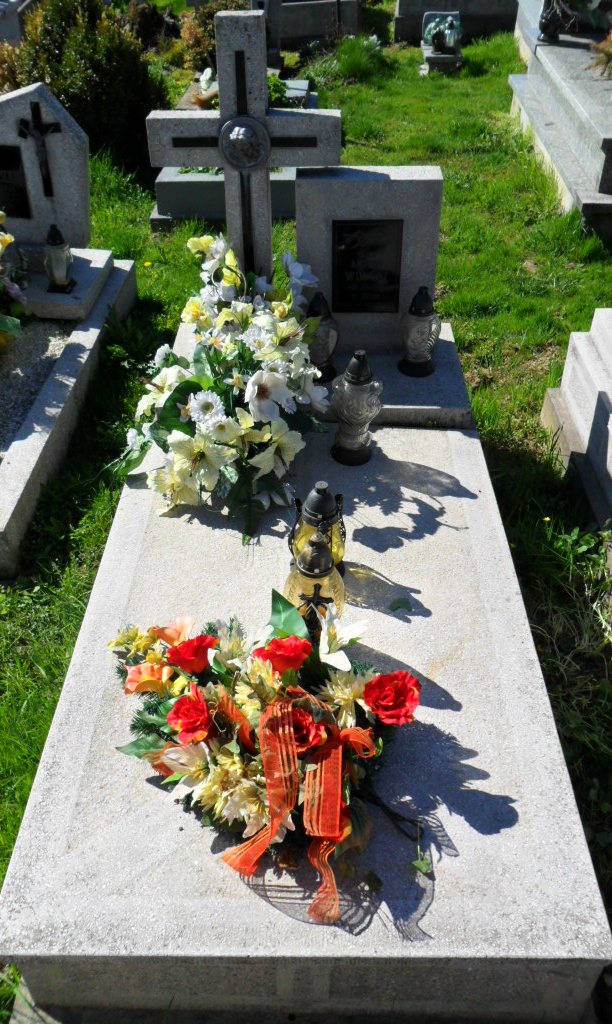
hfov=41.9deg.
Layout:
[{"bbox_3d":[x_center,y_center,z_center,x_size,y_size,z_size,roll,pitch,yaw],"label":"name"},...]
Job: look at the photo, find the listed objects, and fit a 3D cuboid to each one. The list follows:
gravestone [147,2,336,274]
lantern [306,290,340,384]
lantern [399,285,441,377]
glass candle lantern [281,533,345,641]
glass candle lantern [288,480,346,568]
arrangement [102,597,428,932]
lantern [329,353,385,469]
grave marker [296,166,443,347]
[{"bbox_3d":[-0.165,-0.905,2.285,0.518,0.892,0.073,0,40,1],"label":"gravestone"},{"bbox_3d":[0.040,-0.509,2.310,0.112,0.251,0.110,0,40,1],"label":"lantern"},{"bbox_3d":[0.334,-0.533,2.332,0.118,0.255,0.114,0,40,1],"label":"lantern"},{"bbox_3d":[0.018,0.160,1.592,0.122,0.284,0.119,0,40,1],"label":"glass candle lantern"},{"bbox_3d":[0.034,0.035,1.775,0.127,0.237,0.116,0,40,1],"label":"glass candle lantern"},{"bbox_3d":[-0.100,0.387,1.367,0.594,0.228,0.522,0,40,1],"label":"arrangement"},{"bbox_3d":[0.125,-0.276,2.086,0.136,0.312,0.119,0,40,1],"label":"lantern"},{"bbox_3d":[0.180,-0.746,2.386,0.409,0.512,0.113,0,40,1],"label":"grave marker"}]

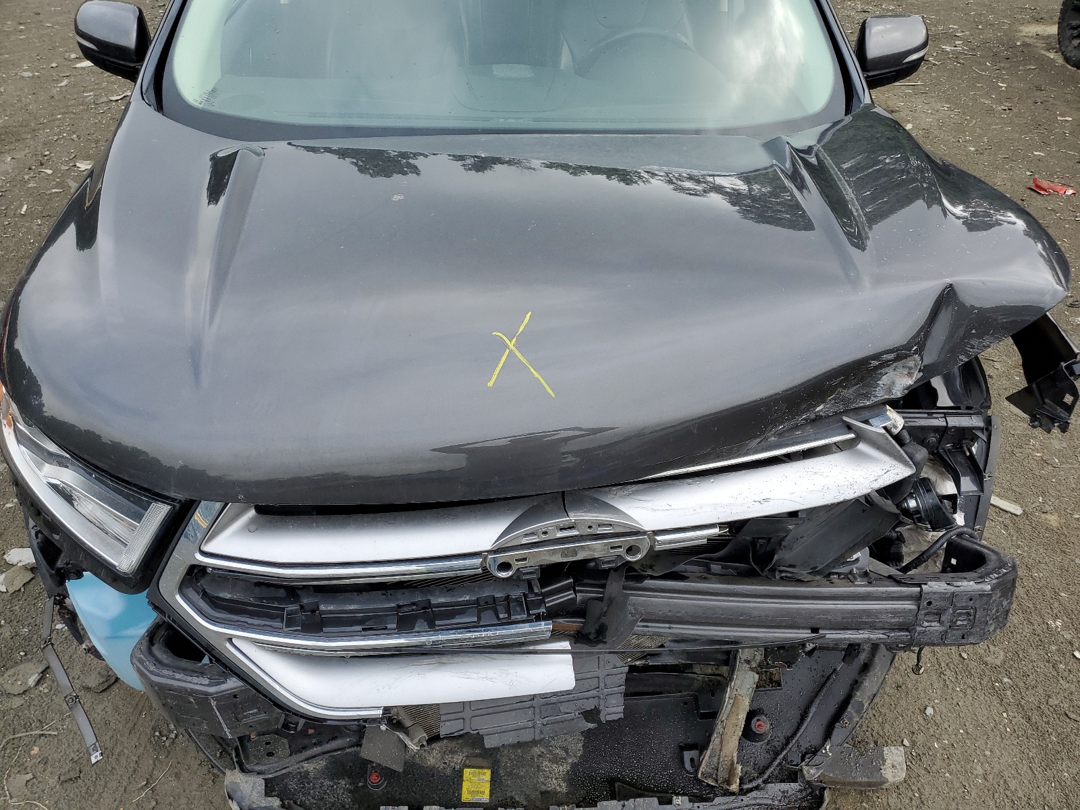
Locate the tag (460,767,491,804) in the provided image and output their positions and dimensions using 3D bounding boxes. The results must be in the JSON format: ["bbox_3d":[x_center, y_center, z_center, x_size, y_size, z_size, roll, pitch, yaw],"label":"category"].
[{"bbox_3d":[-0.113,0.678,1.444,0.049,0.002,0.061,0,35,-2],"label":"tag"}]

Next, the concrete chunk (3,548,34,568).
[{"bbox_3d":[-1.344,0.403,2.115,0.110,0.030,0.068,-1,35,-4],"label":"concrete chunk"}]

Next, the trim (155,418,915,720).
[{"bbox_3d":[0.020,0.256,1.181,1.120,0.420,0.240,-3,35,-7],"label":"trim"}]

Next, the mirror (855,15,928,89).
[{"bbox_3d":[0.907,-0.927,2.145,0.225,0.180,0.145,-1,35,-4],"label":"mirror"}]

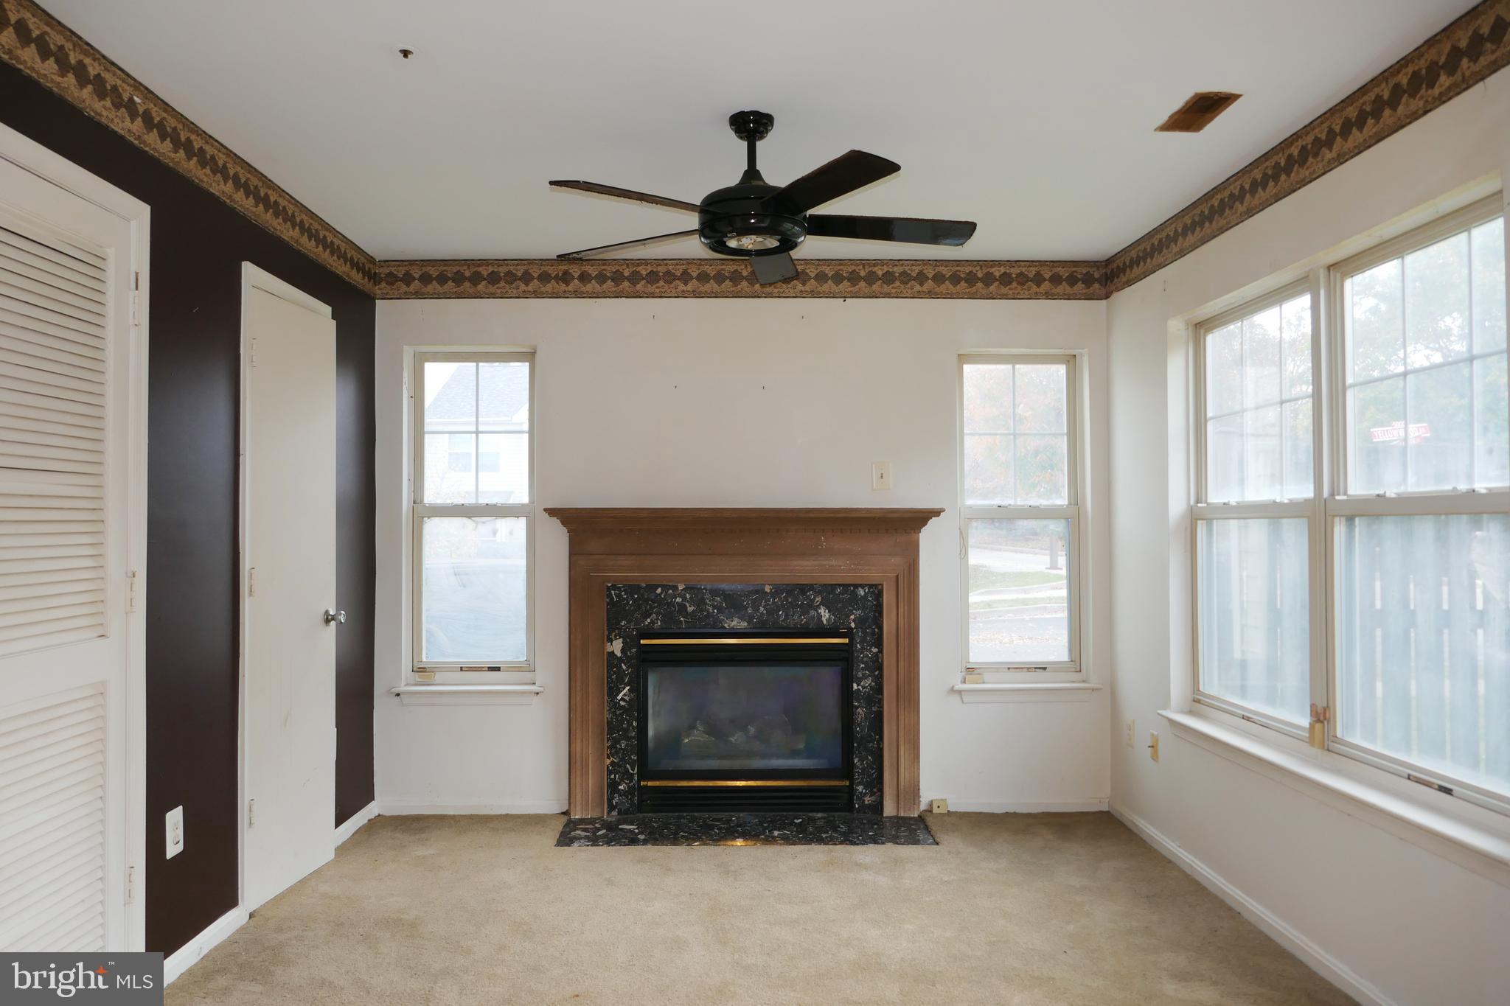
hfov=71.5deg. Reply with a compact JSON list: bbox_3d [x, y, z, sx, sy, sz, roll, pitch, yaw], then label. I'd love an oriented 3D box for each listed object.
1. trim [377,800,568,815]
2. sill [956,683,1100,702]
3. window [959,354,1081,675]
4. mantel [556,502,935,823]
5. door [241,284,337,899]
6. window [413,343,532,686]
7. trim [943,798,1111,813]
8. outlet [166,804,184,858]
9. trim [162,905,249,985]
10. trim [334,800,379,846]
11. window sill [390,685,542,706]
[{"bbox_3d":[-1.230,1.330,4.577,0.842,0.065,0.016,0,-1,-1],"label":"trim"},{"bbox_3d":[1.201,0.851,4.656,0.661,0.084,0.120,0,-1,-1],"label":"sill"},{"bbox_3d":[1.193,0.049,4.751,0.574,1.455,0.090,0,-1,-1],"label":"window"},{"bbox_3d":[-0.042,0.692,4.525,1.697,1.325,0.190,0,-1,-1],"label":"mantel"},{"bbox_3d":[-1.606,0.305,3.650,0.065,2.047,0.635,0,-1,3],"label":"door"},{"bbox_3d":[-1.255,0.052,4.703,0.577,1.468,0.090,0,-1,-1],"label":"window"},{"bbox_3d":[1.183,1.331,4.624,0.765,0.065,0.016,0,-1,-1],"label":"trim"},{"bbox_3d":[-1.626,0.929,2.951,0.010,0.127,0.091,0,-1,-1],"label":"outlet"},{"bbox_3d":[-1.626,1.301,3.101,0.016,0.067,0.520,0,-1,-1],"label":"trim"},{"bbox_3d":[-1.649,1.320,4.313,0.016,0.072,0.515,0,-1,-1],"label":"trim"},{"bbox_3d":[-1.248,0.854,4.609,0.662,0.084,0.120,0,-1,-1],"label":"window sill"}]

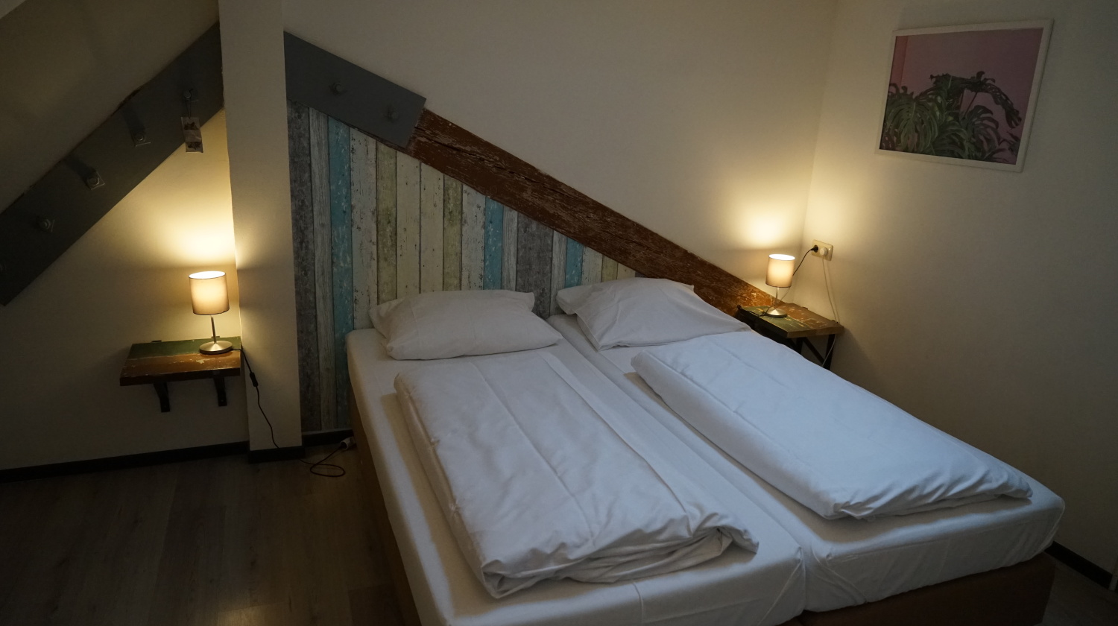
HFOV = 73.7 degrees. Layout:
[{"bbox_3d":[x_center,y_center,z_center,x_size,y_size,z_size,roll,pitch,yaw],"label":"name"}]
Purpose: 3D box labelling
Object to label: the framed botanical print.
[{"bbox_3d":[1.649,-0.911,3.123,0.022,0.545,0.763,-3,18,-21],"label":"framed botanical print"}]

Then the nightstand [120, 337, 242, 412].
[{"bbox_3d":[-1.461,0.312,2.948,0.398,0.306,0.375,-3,18,-21],"label":"nightstand"}]

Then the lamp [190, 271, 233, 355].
[{"bbox_3d":[-1.362,0.002,2.927,0.130,0.310,0.130,-3,19,-21],"label":"lamp"}]

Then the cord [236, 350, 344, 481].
[{"bbox_3d":[-1.112,0.399,3.145,0.425,0.553,0.277,-3,18,-21],"label":"cord"}]

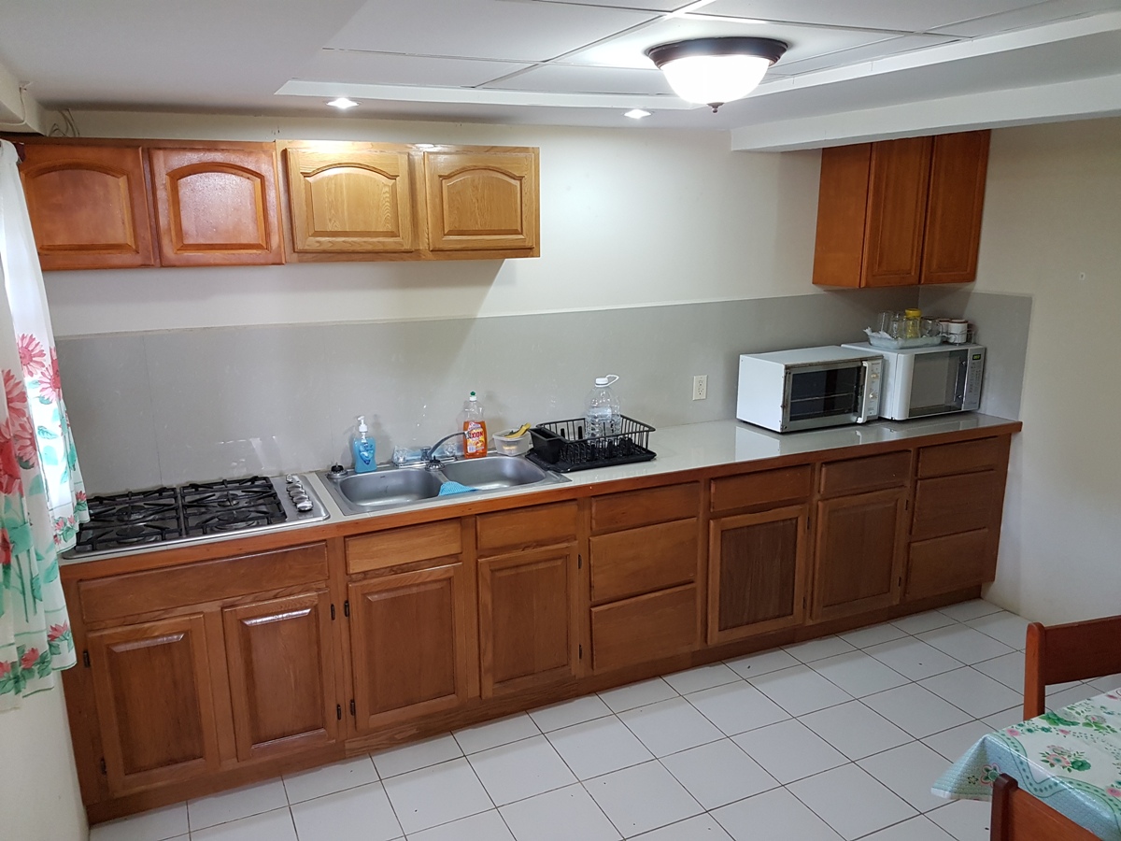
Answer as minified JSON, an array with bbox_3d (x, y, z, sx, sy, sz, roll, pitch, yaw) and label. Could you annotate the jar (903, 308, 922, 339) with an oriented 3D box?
[{"bbox_3d":[1.730,-0.465,4.130,0.078,0.168,0.078,-1,13,0],"label":"jar"}]

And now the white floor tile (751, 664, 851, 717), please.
[{"bbox_3d":[0.965,1.083,3.381,0.300,0.010,0.300,-6,14,-24],"label":"white floor tile"}]

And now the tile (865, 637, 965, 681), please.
[{"bbox_3d":[1.517,1.025,3.624,0.300,0.010,0.300,-6,14,-24],"label":"tile"}]

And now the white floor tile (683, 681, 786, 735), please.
[{"bbox_3d":[0.691,1.120,3.281,0.302,0.010,0.302,-6,14,-24],"label":"white floor tile"}]

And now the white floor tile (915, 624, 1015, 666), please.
[{"bbox_3d":[1.787,0.987,3.728,0.298,0.010,0.298,-6,14,-24],"label":"white floor tile"}]

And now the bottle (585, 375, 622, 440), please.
[{"bbox_3d":[0.174,-0.042,3.435,0.146,0.284,0.146,0,13,0],"label":"bottle"}]

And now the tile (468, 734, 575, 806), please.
[{"bbox_3d":[-0.135,1.208,2.912,0.302,0.010,0.302,-6,14,-24],"label":"tile"}]

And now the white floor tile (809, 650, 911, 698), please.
[{"bbox_3d":[1.248,1.062,3.525,0.302,0.010,0.302,-6,14,-24],"label":"white floor tile"}]

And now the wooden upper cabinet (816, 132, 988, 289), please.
[{"bbox_3d":[1.607,-1.037,3.986,0.721,0.771,0.330,-6,14,-24],"label":"wooden upper cabinet"}]

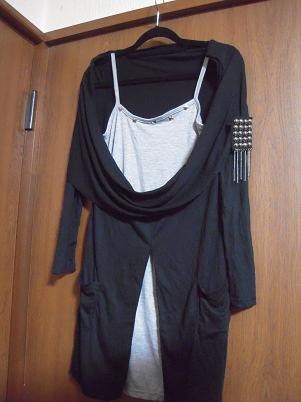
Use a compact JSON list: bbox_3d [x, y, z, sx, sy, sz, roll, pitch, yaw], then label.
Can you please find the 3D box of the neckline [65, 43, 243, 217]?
[{"bbox_3d":[-0.013,-0.190,0.867,0.491,0.476,0.130,0,-5,22],"label":"neckline"}]

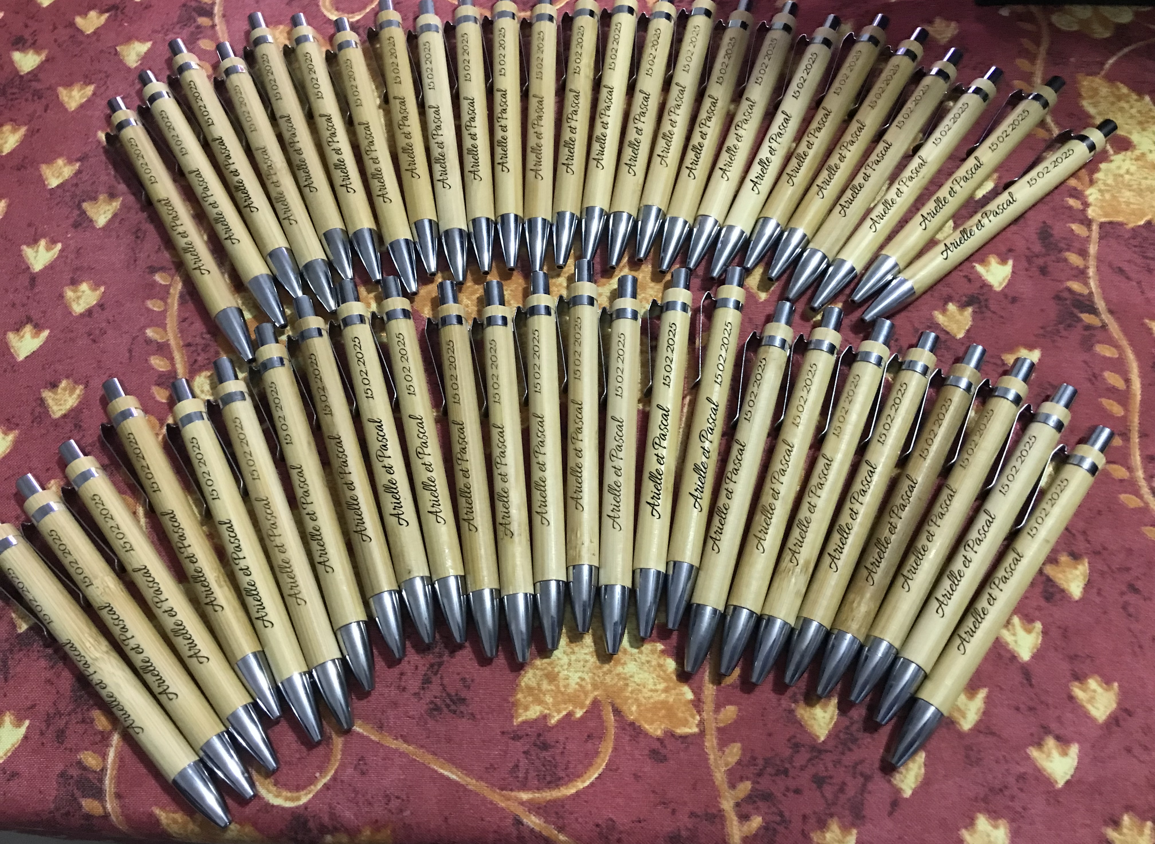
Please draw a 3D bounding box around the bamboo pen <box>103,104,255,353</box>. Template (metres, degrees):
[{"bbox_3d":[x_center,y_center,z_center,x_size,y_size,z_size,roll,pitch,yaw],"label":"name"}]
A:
[{"bbox_3d":[-0.159,-0.078,0.367,0.016,0.011,0.140,-30,71,-10],"label":"bamboo pen"}]

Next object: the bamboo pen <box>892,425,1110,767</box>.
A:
[{"bbox_3d":[0.141,0.053,0.310,0.016,0.011,0.140,36,73,14],"label":"bamboo pen"}]

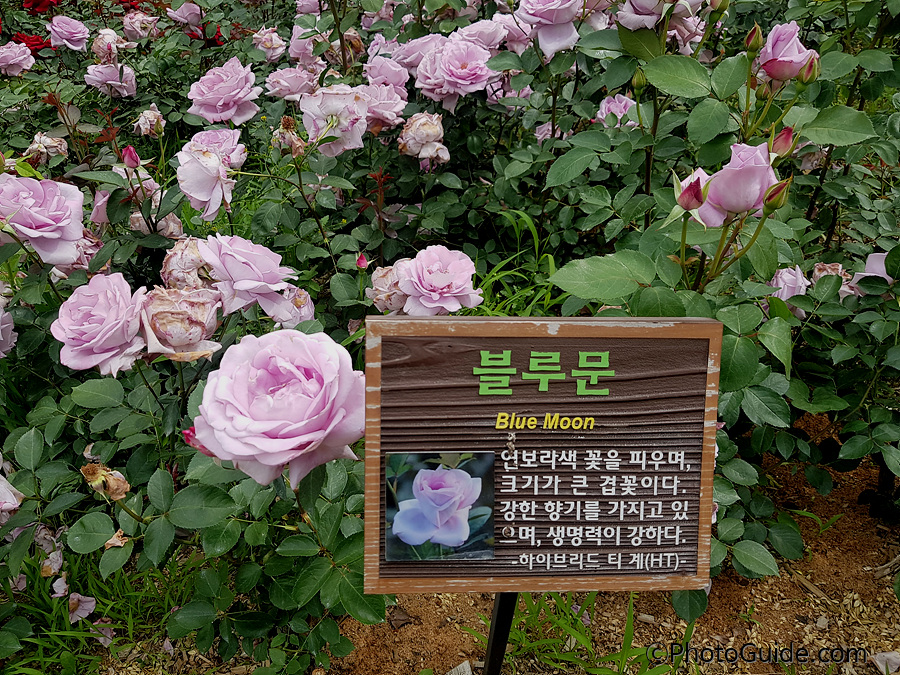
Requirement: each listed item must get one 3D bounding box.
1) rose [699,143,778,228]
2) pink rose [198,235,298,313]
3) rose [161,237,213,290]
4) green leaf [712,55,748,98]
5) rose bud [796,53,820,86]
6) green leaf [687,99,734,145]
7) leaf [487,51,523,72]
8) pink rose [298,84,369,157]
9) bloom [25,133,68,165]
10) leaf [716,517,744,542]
[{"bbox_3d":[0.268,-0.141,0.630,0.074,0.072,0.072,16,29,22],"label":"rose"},{"bbox_3d":[-0.247,-0.076,0.820,0.120,0.090,0.110,11,27,-18],"label":"pink rose"},{"bbox_3d":[-0.337,-0.094,0.870,0.073,0.068,0.072,0,32,0],"label":"rose"},{"bbox_3d":[0.314,-0.293,0.760,0.038,0.013,0.055,19,64,17],"label":"green leaf"},{"bbox_3d":[0.355,-0.266,0.670,0.020,0.033,0.020,22,15,19],"label":"rose bud"},{"bbox_3d":[0.270,-0.220,0.690,0.043,0.012,0.063,26,71,16],"label":"green leaf"},{"bbox_3d":[0.085,-0.429,1.050,0.057,0.014,0.042,-9,38,-12],"label":"leaf"},{"bbox_3d":[-0.190,-0.353,1.100,0.112,0.110,0.080,3,28,5],"label":"pink rose"},{"bbox_3d":[-0.728,-0.341,1.220,0.079,0.055,0.068,0,32,0],"label":"bloom"},{"bbox_3d":[0.387,0.264,0.930,0.046,0.011,0.034,-30,52,-9],"label":"leaf"}]

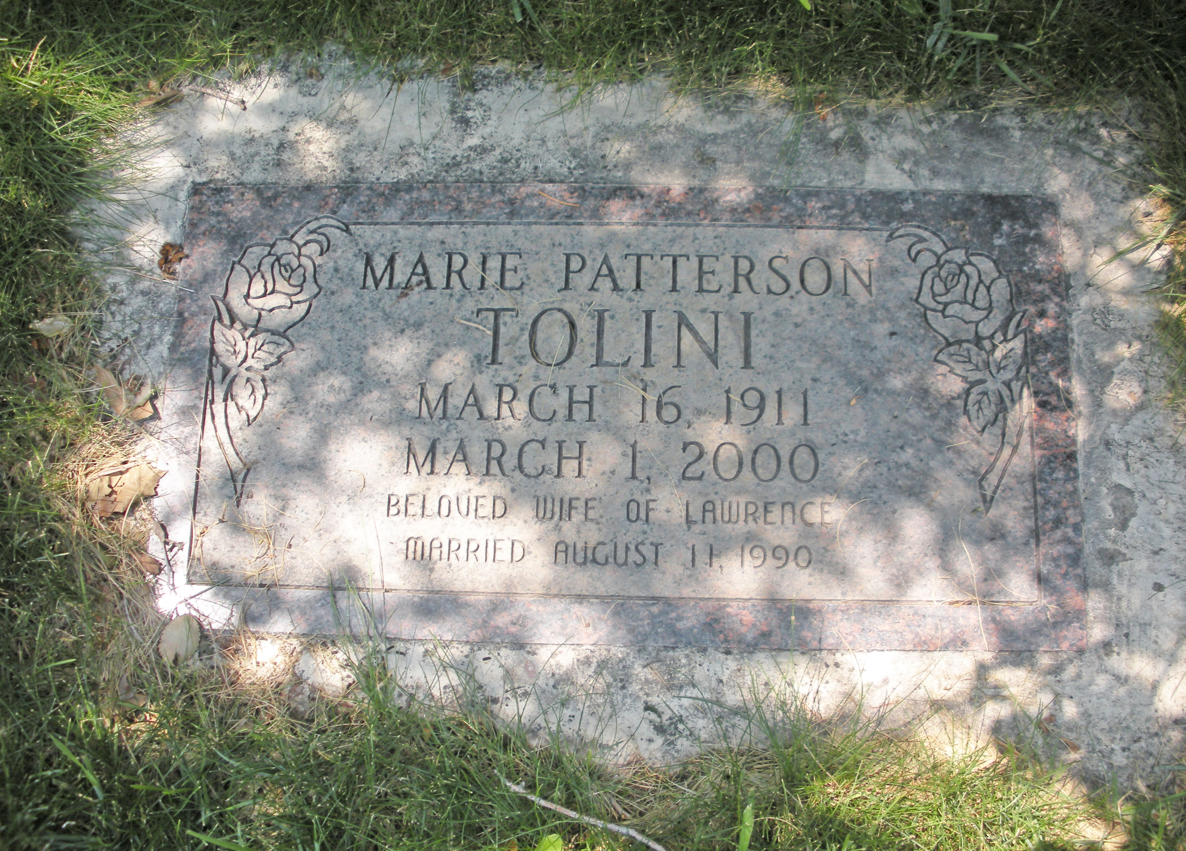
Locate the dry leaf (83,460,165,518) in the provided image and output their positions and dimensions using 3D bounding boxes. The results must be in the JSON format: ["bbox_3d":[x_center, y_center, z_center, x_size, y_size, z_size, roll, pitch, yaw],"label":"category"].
[{"bbox_3d":[-0.308,0.043,0.794,0.048,0.014,0.027,-18,78,-3],"label":"dry leaf"}]

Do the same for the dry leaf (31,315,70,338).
[{"bbox_3d":[-0.372,-0.067,0.823,0.024,0.008,0.014,-22,78,-4],"label":"dry leaf"}]

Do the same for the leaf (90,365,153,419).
[{"bbox_3d":[-0.315,-0.023,0.807,0.033,0.018,0.042,-12,77,-2],"label":"leaf"}]

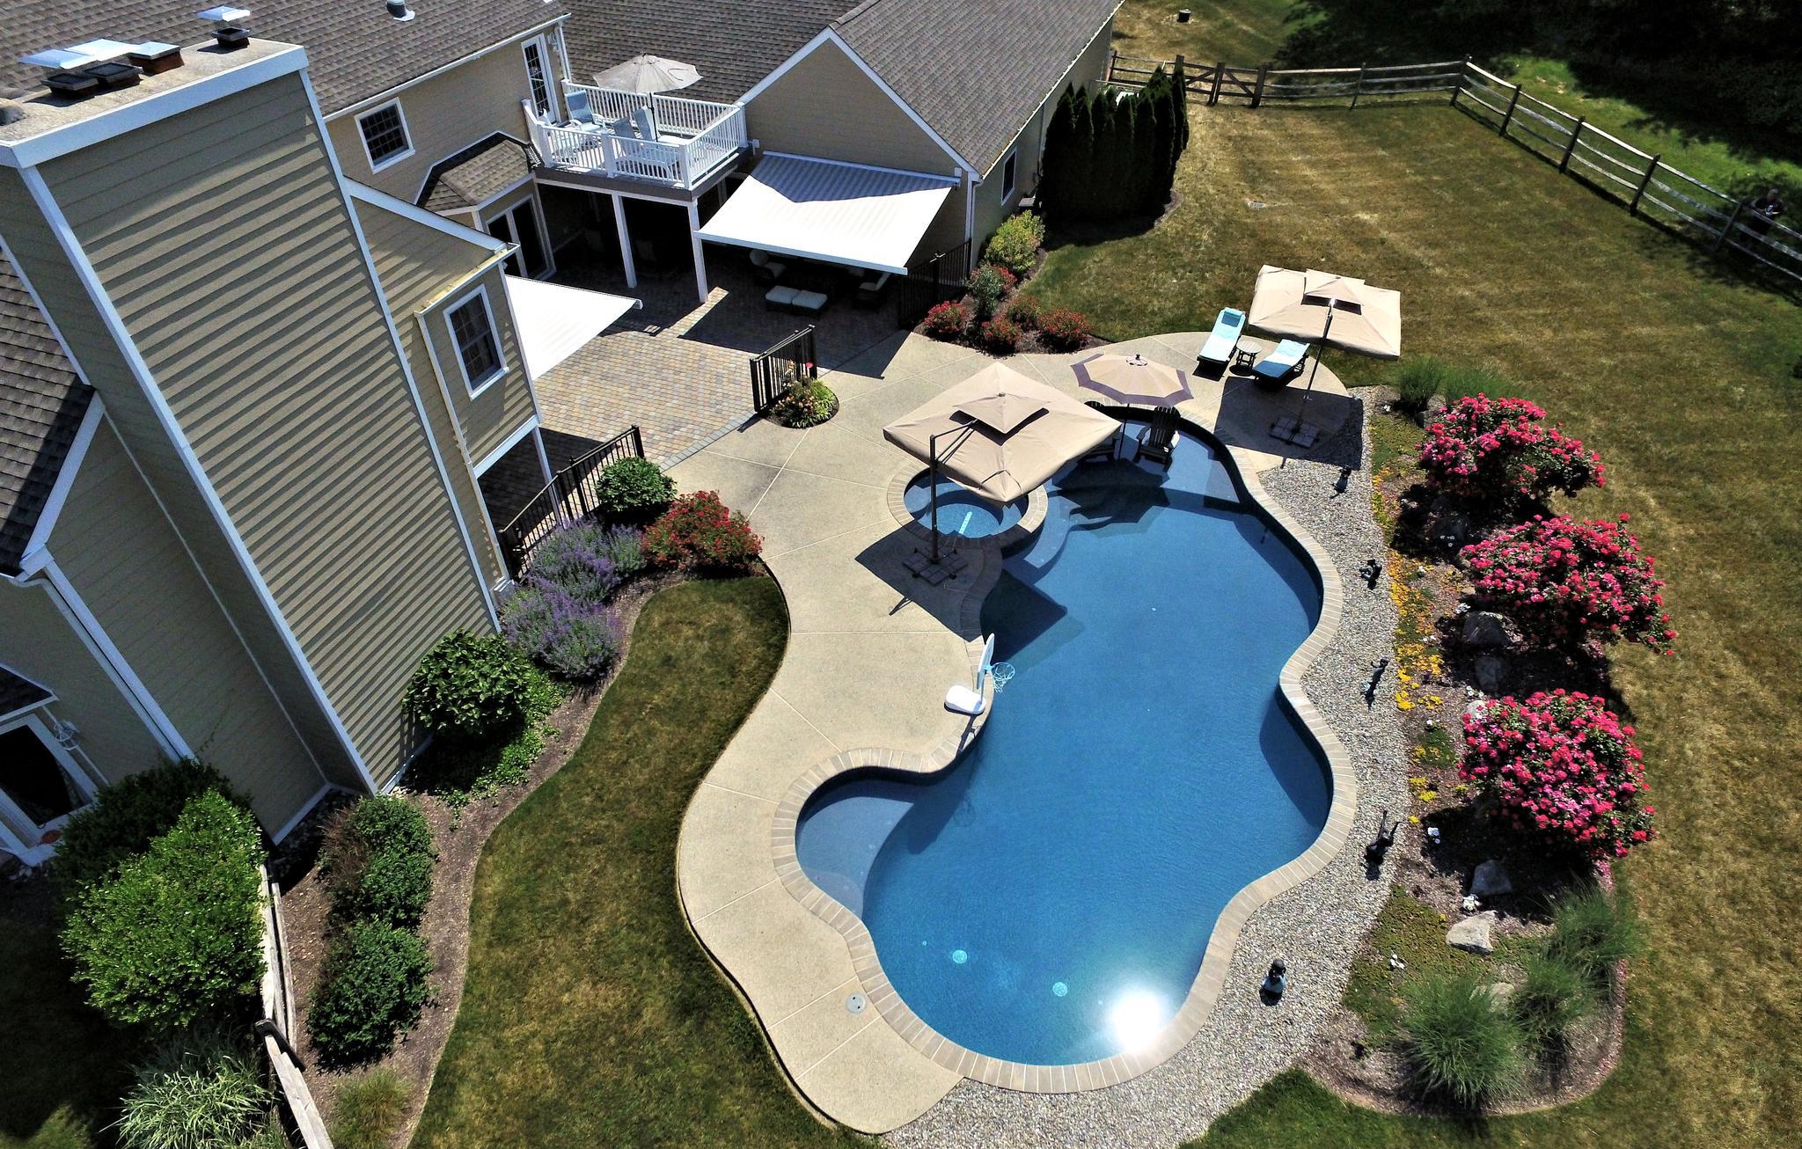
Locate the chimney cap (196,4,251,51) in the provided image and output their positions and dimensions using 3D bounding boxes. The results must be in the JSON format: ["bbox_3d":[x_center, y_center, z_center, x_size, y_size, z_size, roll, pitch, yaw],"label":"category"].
[{"bbox_3d":[-7.030,-5.730,10.880,0.410,0.380,0.340,14,44,14],"label":"chimney cap"}]

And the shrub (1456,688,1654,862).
[{"bbox_3d":[8.968,2.797,14.355,2.400,1.750,2.500,14,44,14],"label":"shrub"}]

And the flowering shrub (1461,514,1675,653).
[{"bbox_3d":[10.800,0.170,17.000,3.000,1.800,2.600,22,46,22],"label":"flowering shrub"}]

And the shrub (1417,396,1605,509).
[{"bbox_3d":[11.460,-2.250,19.700,3.150,1.750,2.600,22,46,22],"label":"shrub"}]

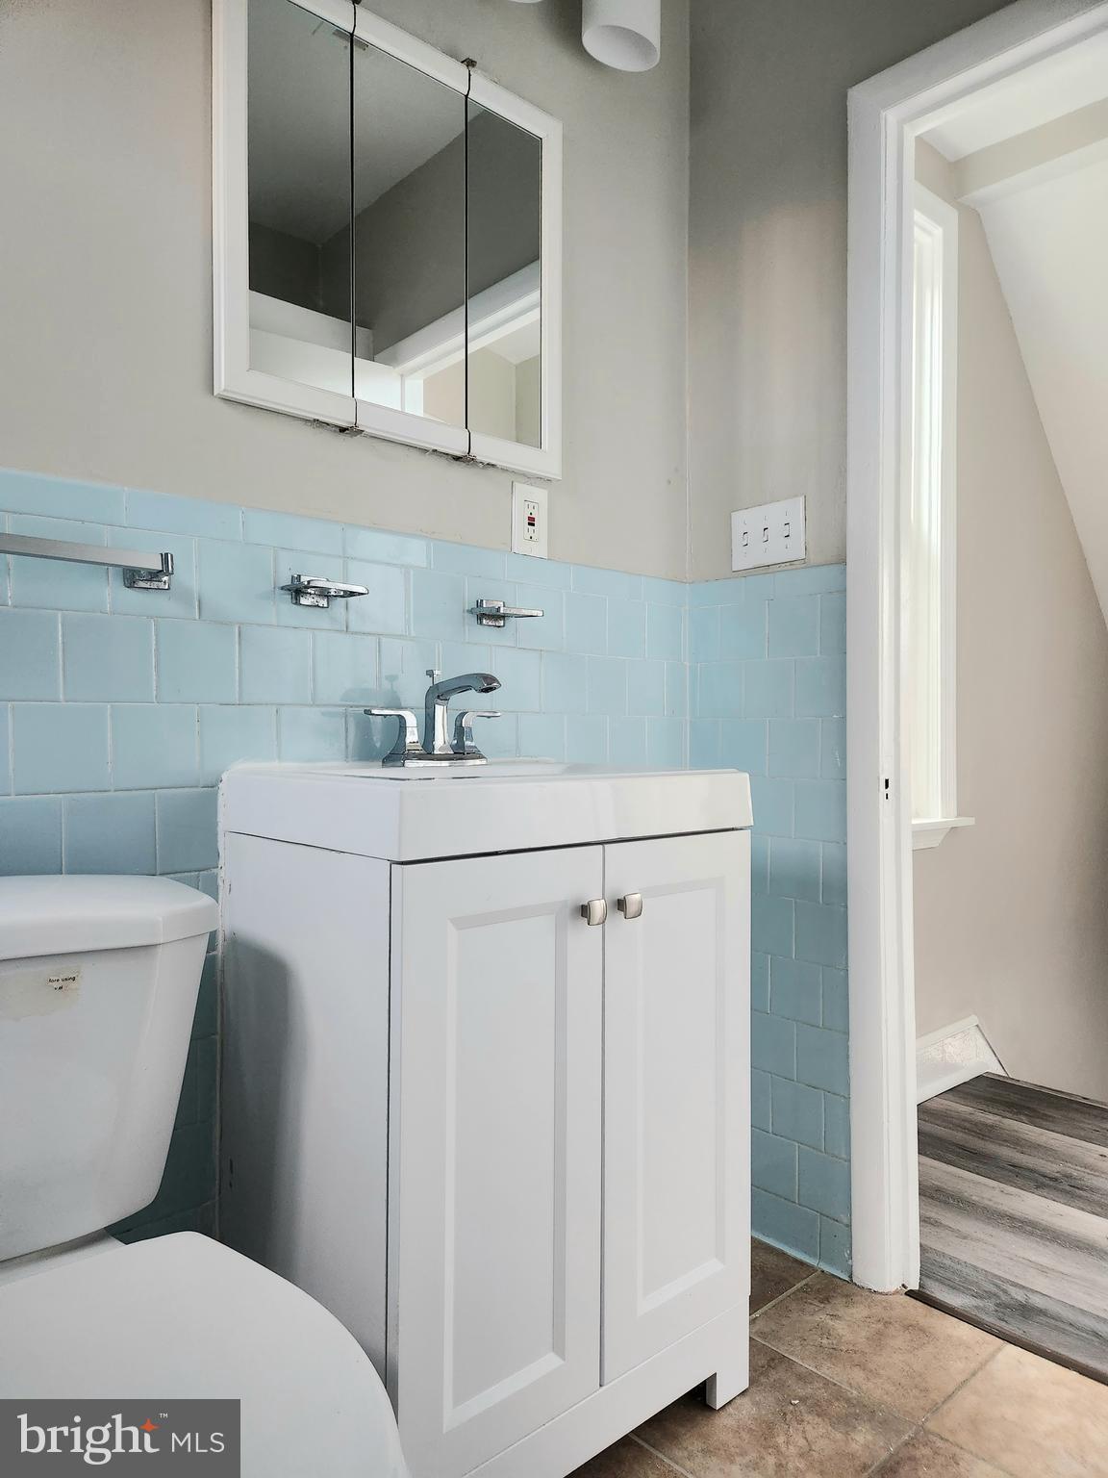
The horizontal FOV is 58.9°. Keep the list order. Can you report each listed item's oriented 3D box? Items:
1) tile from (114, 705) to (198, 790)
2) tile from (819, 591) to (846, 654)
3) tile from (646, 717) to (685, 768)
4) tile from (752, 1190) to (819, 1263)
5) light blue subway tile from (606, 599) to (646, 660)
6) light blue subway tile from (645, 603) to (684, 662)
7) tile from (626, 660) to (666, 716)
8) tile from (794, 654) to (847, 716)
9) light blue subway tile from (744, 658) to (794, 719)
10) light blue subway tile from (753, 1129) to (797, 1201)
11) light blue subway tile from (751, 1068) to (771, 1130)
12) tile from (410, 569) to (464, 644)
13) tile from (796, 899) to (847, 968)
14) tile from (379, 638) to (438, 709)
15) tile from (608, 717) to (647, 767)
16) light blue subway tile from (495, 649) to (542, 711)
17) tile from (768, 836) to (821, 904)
[{"bbox_3d":[-0.505,0.011,1.242,0.108,0.108,0.009,0,0,-43],"label":"tile"},{"bbox_3d":[0.492,-0.201,1.717,0.010,0.108,0.050,0,-1,-43],"label":"tile"},{"bbox_3d":[0.217,0.016,1.919,0.108,0.108,0.010,0,-1,-43],"label":"tile"},{"bbox_3d":[0.430,0.901,1.823,0.010,0.097,0.152,0,0,-43],"label":"tile"},{"bbox_3d":[0.135,-0.206,1.838,0.102,0.106,0.010,0,-1,-43],"label":"light blue subway tile"},{"bbox_3d":[0.216,-0.204,1.921,0.108,0.108,0.010,0,-1,-43],"label":"light blue subway tile"},{"bbox_3d":[0.176,-0.097,1.875,0.104,0.105,0.010,0,-1,-43],"label":"tile"},{"bbox_3d":[0.475,-0.096,1.746,0.010,0.108,0.102,0,-1,-43],"label":"tile"},{"bbox_3d":[0.401,-0.093,1.813,0.010,0.108,0.108,0,-1,-43],"label":"light blue subway tile"},{"bbox_3d":[0.405,0.783,1.814,0.009,0.108,0.108,0,0,-43],"label":"light blue subway tile"},{"bbox_3d":[0.366,0.675,1.857,0.010,0.108,0.108,0,-1,-43],"label":"light blue subway tile"},{"bbox_3d":[-0.186,-0.207,1.539,0.108,0.108,0.009,0,0,-43],"label":"tile"},{"bbox_3d":[0.476,0.344,1.742,0.010,0.108,0.102,0,-1,-43],"label":"tile"},{"bbox_3d":[-0.226,-0.099,1.519,0.108,0.108,0.010,0,0,-43],"label":"tile"},{"bbox_3d":[0.135,0.010,1.837,0.108,0.105,0.010,0,-1,-43],"label":"tile"},{"bbox_3d":[-0.063,-0.099,1.653,0.102,0.105,0.010,0,-1,-43],"label":"light blue subway tile"},{"bbox_3d":[0.439,0.235,1.778,0.009,0.108,0.108,0,0,-43],"label":"tile"}]

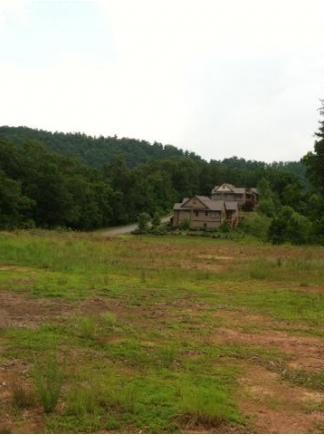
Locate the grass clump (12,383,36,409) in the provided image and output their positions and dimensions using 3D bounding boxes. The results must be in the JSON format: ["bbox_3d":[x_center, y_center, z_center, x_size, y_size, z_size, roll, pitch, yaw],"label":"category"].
[{"bbox_3d":[-1.148,1.499,4.900,0.200,0.190,0.200,0,0,0],"label":"grass clump"}]

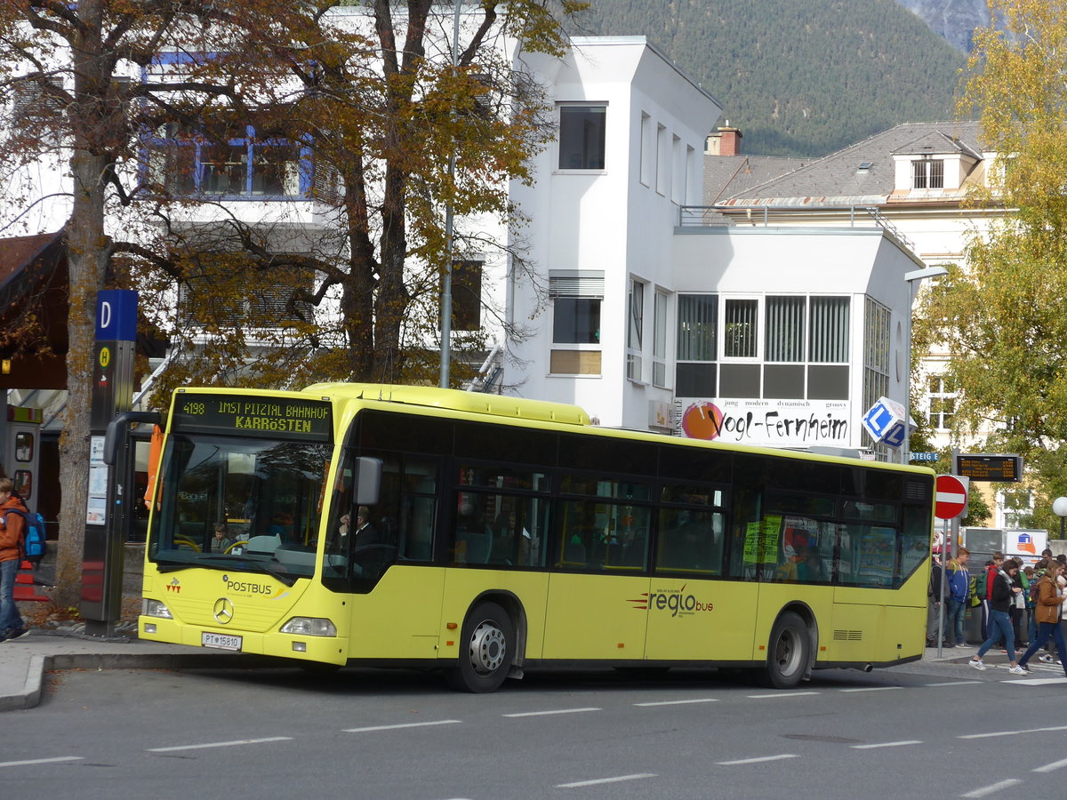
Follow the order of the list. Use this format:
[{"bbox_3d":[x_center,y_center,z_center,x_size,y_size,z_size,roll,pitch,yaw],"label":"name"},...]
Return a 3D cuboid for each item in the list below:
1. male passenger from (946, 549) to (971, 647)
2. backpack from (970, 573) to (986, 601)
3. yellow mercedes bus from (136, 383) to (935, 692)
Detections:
[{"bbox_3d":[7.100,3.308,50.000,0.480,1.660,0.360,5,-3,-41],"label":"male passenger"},{"bbox_3d":[7.814,3.287,52.500,0.230,0.470,0.320,3,-2,-12],"label":"backpack"},{"bbox_3d":[0.531,1.588,33.410,2.550,3.100,11.950,3,-3,35],"label":"yellow mercedes bus"}]

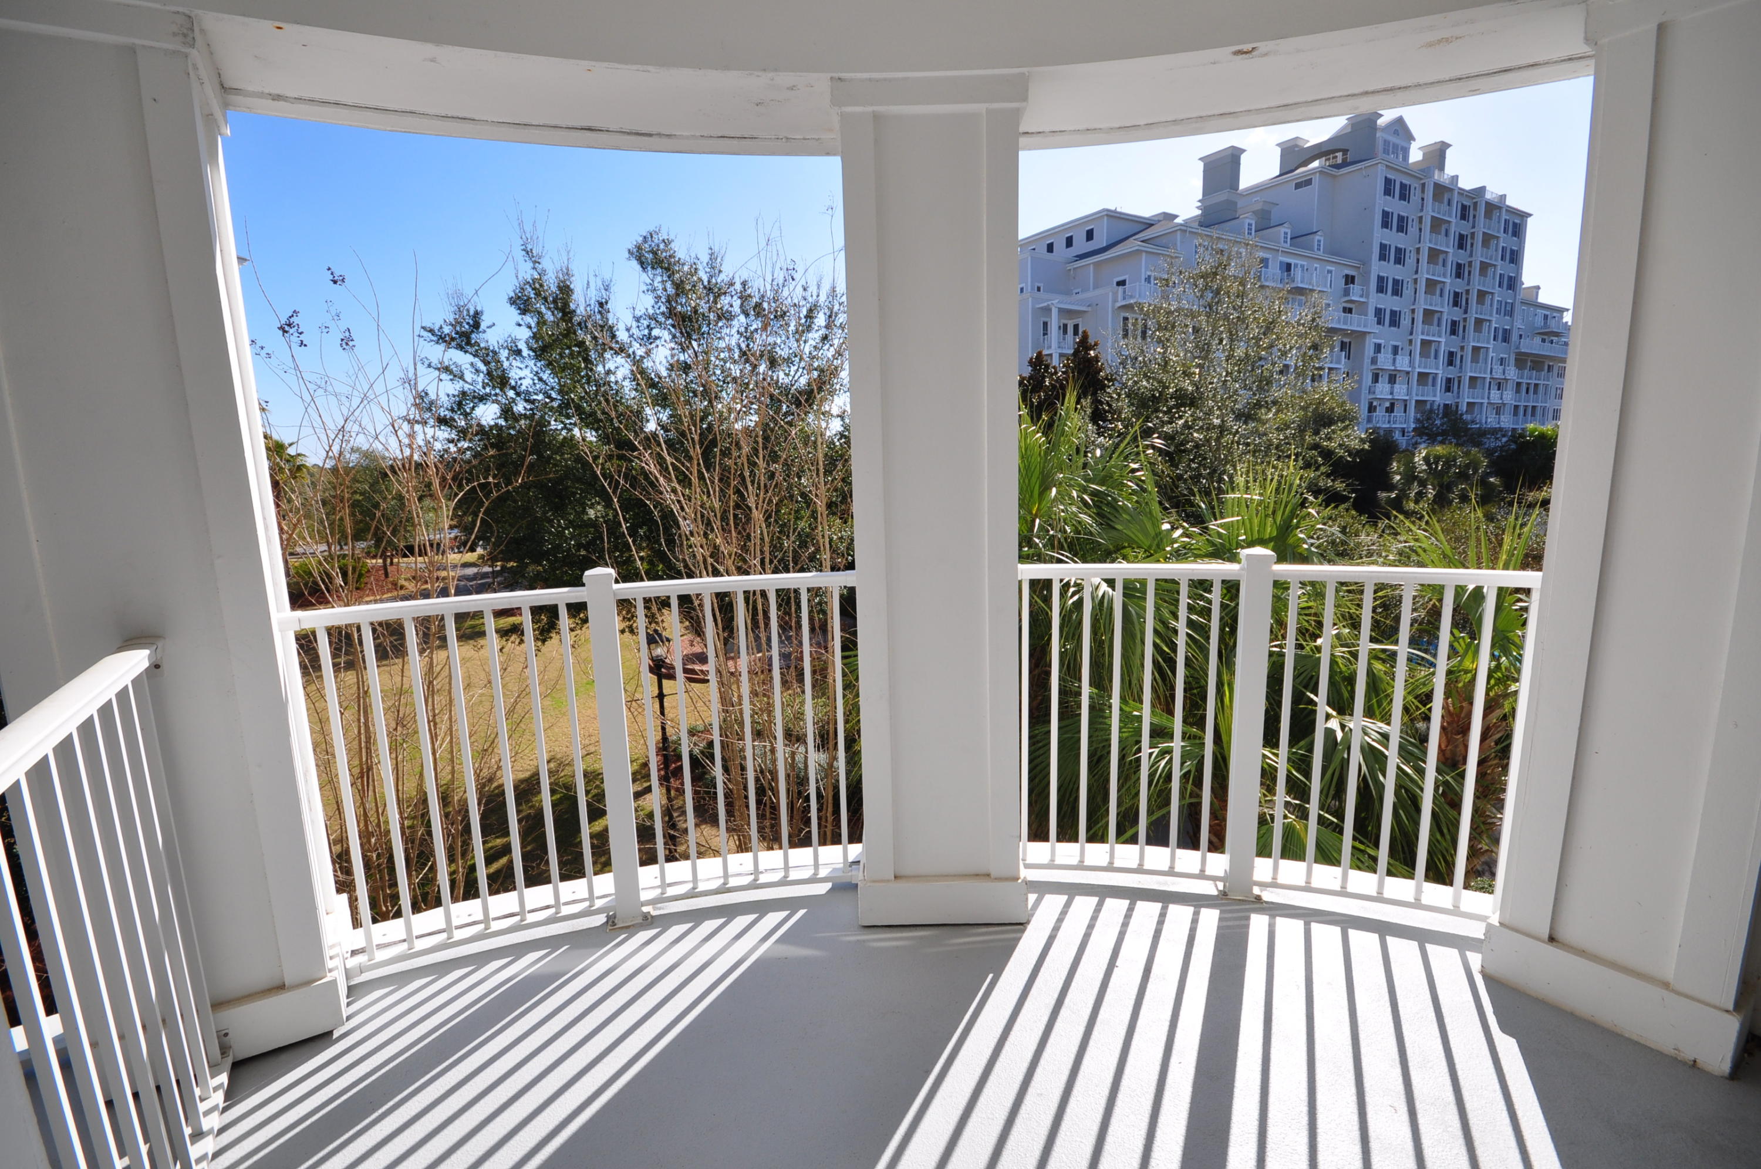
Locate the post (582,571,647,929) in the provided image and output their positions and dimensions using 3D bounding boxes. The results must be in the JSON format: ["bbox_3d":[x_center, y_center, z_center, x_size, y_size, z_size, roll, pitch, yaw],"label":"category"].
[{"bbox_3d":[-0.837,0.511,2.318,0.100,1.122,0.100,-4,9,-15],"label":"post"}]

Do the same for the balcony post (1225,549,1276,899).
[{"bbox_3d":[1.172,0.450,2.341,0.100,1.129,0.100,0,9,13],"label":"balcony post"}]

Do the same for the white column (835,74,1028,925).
[{"bbox_3d":[0.167,-0.175,2.338,0.518,2.420,0.480,-2,8,0],"label":"white column"}]

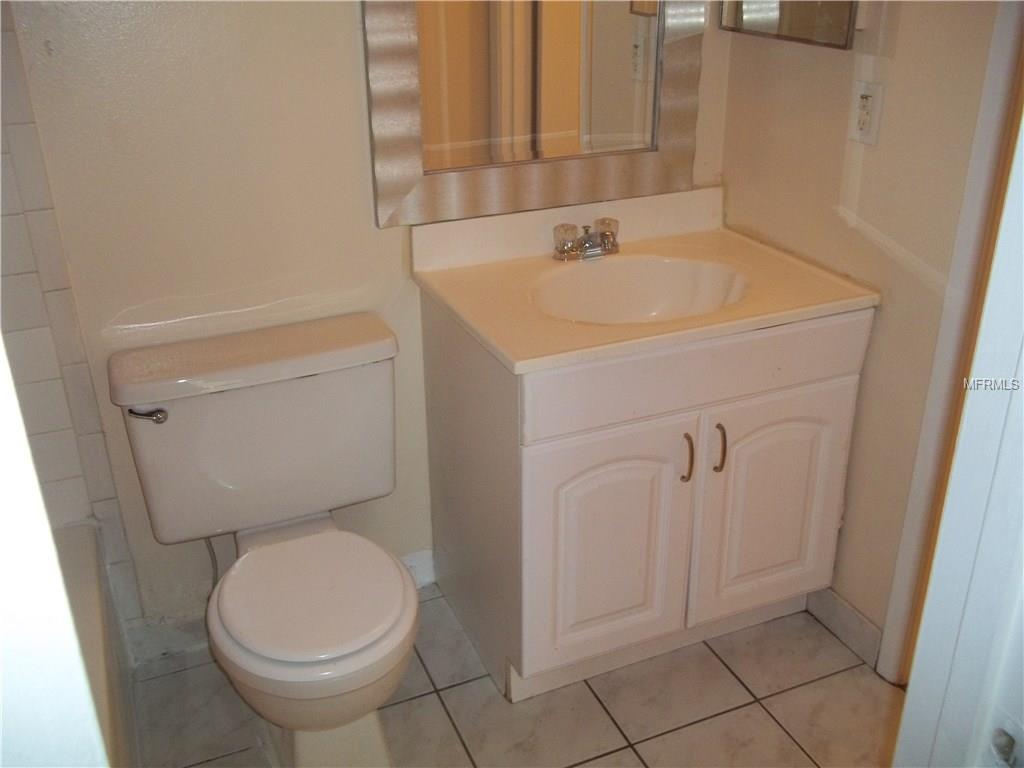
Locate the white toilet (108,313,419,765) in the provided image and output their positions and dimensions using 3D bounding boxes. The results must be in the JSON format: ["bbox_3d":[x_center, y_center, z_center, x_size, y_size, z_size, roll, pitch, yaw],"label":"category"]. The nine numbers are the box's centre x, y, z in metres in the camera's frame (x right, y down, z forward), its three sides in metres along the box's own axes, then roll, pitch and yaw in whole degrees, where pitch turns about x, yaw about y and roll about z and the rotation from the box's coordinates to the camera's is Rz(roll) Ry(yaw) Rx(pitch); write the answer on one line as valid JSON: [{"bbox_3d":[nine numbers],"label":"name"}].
[{"bbox_3d":[-0.404,0.371,1.829,0.530,0.760,0.675,-11,26,-21],"label":"white toilet"}]

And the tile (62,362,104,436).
[{"bbox_3d":[-0.858,0.032,1.890,0.051,0.152,0.010,-11,26,-21],"label":"tile"}]

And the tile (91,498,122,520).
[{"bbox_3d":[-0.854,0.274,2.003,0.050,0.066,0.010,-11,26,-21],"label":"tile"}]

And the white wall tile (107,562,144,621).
[{"bbox_3d":[-0.851,0.454,2.085,0.050,0.152,0.010,-11,26,-21],"label":"white wall tile"}]

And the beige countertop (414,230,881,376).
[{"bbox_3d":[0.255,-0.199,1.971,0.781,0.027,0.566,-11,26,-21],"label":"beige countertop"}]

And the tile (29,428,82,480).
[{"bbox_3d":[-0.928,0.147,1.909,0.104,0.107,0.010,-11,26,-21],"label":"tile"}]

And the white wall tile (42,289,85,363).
[{"bbox_3d":[-0.861,-0.108,1.828,0.050,0.152,0.010,-11,26,-21],"label":"white wall tile"}]

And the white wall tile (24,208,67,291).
[{"bbox_3d":[-0.863,-0.248,1.763,0.051,0.152,0.010,-11,26,-21],"label":"white wall tile"}]

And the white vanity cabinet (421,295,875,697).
[{"bbox_3d":[0.264,0.178,2.148,0.763,0.817,0.562,-11,26,-21],"label":"white vanity cabinet"}]

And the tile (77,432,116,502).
[{"bbox_3d":[-0.856,0.173,1.956,0.050,0.152,0.010,-11,26,-21],"label":"tile"}]

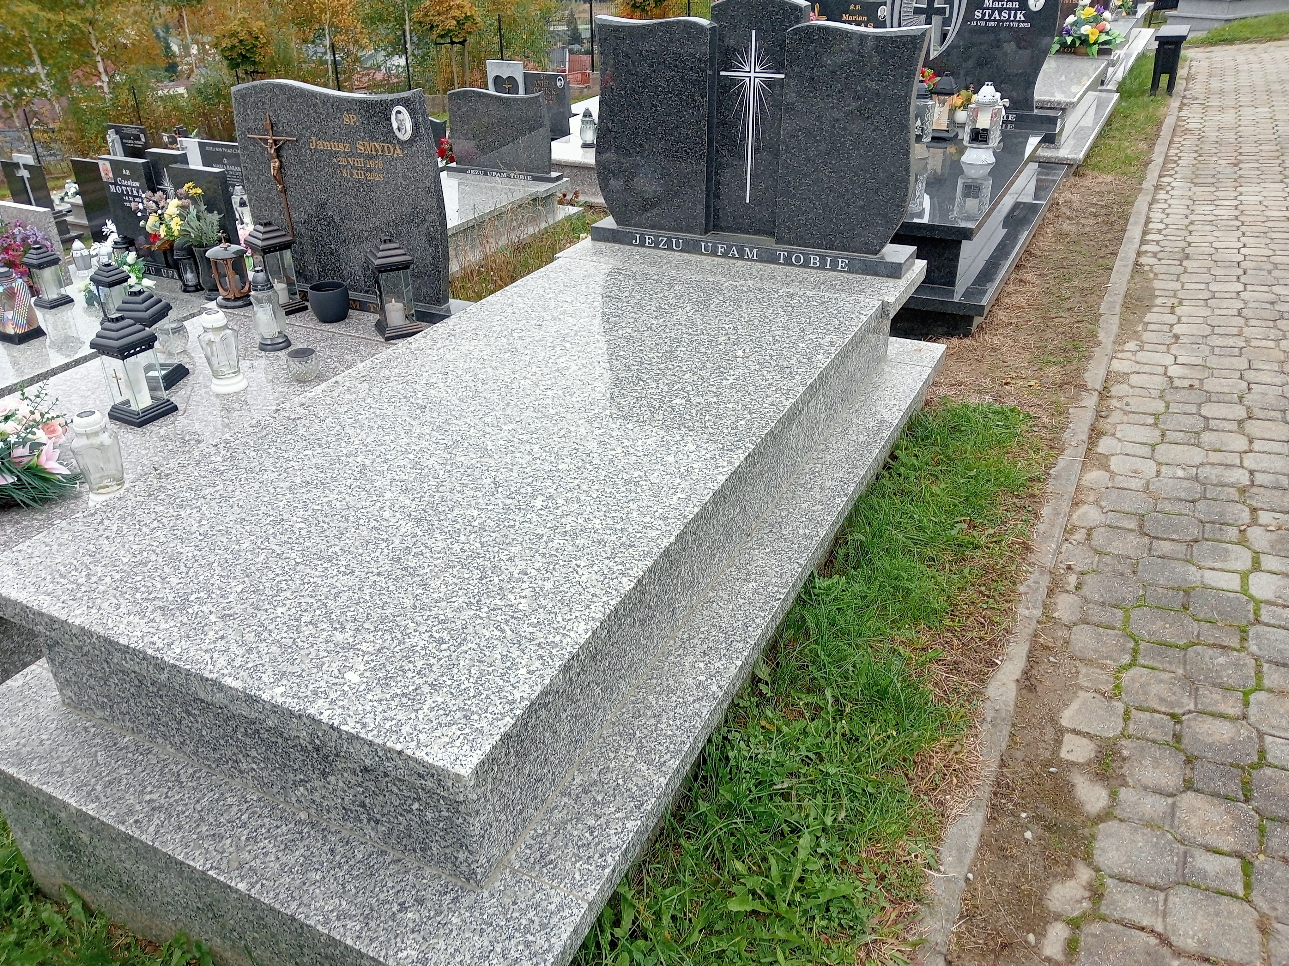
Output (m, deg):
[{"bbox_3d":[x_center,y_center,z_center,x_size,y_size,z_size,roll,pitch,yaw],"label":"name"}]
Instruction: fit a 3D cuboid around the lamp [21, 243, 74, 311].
[{"bbox_3d":[-2.308,-0.803,4.027,0.113,0.225,0.113,16,34,27],"label":"lamp"}]

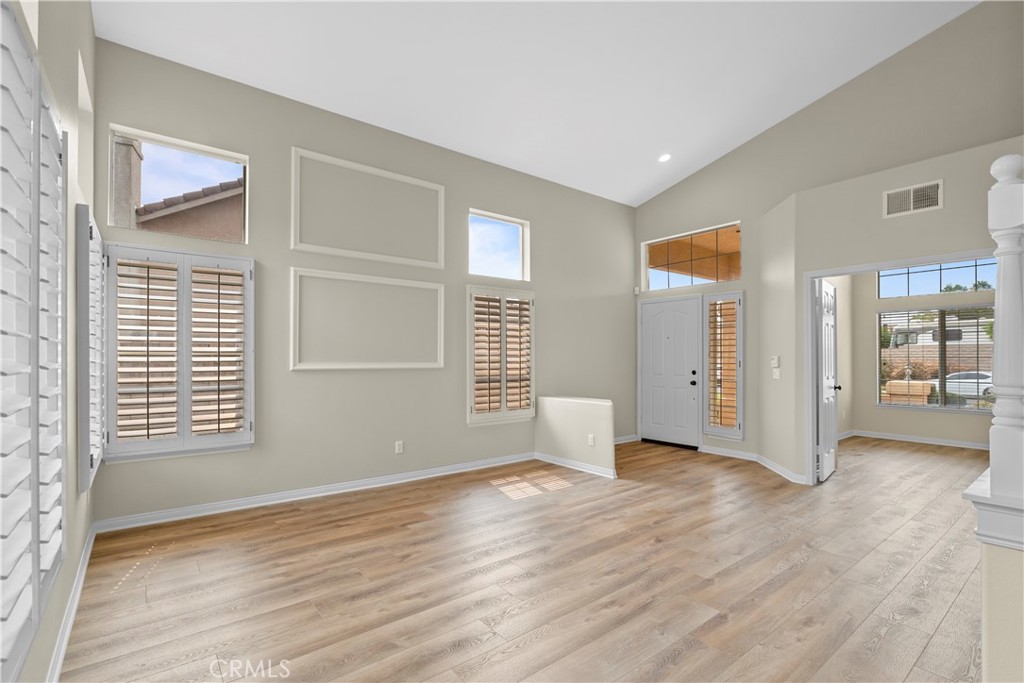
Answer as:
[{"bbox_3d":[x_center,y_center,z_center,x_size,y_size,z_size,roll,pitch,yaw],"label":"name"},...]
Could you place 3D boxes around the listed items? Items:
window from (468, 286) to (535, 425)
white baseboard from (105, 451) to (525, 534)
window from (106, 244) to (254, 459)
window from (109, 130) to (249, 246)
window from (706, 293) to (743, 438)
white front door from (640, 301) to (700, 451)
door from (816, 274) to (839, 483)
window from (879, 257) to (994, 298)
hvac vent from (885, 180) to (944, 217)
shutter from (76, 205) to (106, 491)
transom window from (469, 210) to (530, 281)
[{"bbox_3d":[-0.095,0.155,5.324,0.977,1.550,0.080,1,-2,-38],"label":"window"},{"bbox_3d":[-1.299,1.334,4.377,4.045,0.108,0.018,1,-2,-38],"label":"white baseboard"},{"bbox_3d":[-2.499,0.073,3.477,0.948,1.544,0.080,1,-2,-38],"label":"window"},{"bbox_3d":[-2.545,-1.177,3.530,0.865,0.730,0.100,1,-2,-38],"label":"window"},{"bbox_3d":[2.677,0.298,5.774,0.080,1.817,0.506,1,-2,-38],"label":"window"},{"bbox_3d":[2.208,0.436,6.403,0.060,2.034,0.910,1,-2,-38],"label":"white front door"},{"bbox_3d":[3.350,0.399,4.827,0.620,2.028,0.045,1,-2,-44],"label":"door"},{"bbox_3d":[6.120,-1.060,6.488,0.100,0.741,1.447,1,-2,-38],"label":"window"},{"bbox_3d":[3.419,-1.207,3.885,0.030,0.238,0.389,1,-2,-38],"label":"hvac vent"},{"bbox_3d":[-2.623,0.068,2.831,0.060,1.560,0.936,1,-2,-38],"label":"shutter"},{"bbox_3d":[-0.146,-1.112,5.372,0.876,0.735,0.100,1,-2,-38],"label":"transom window"}]

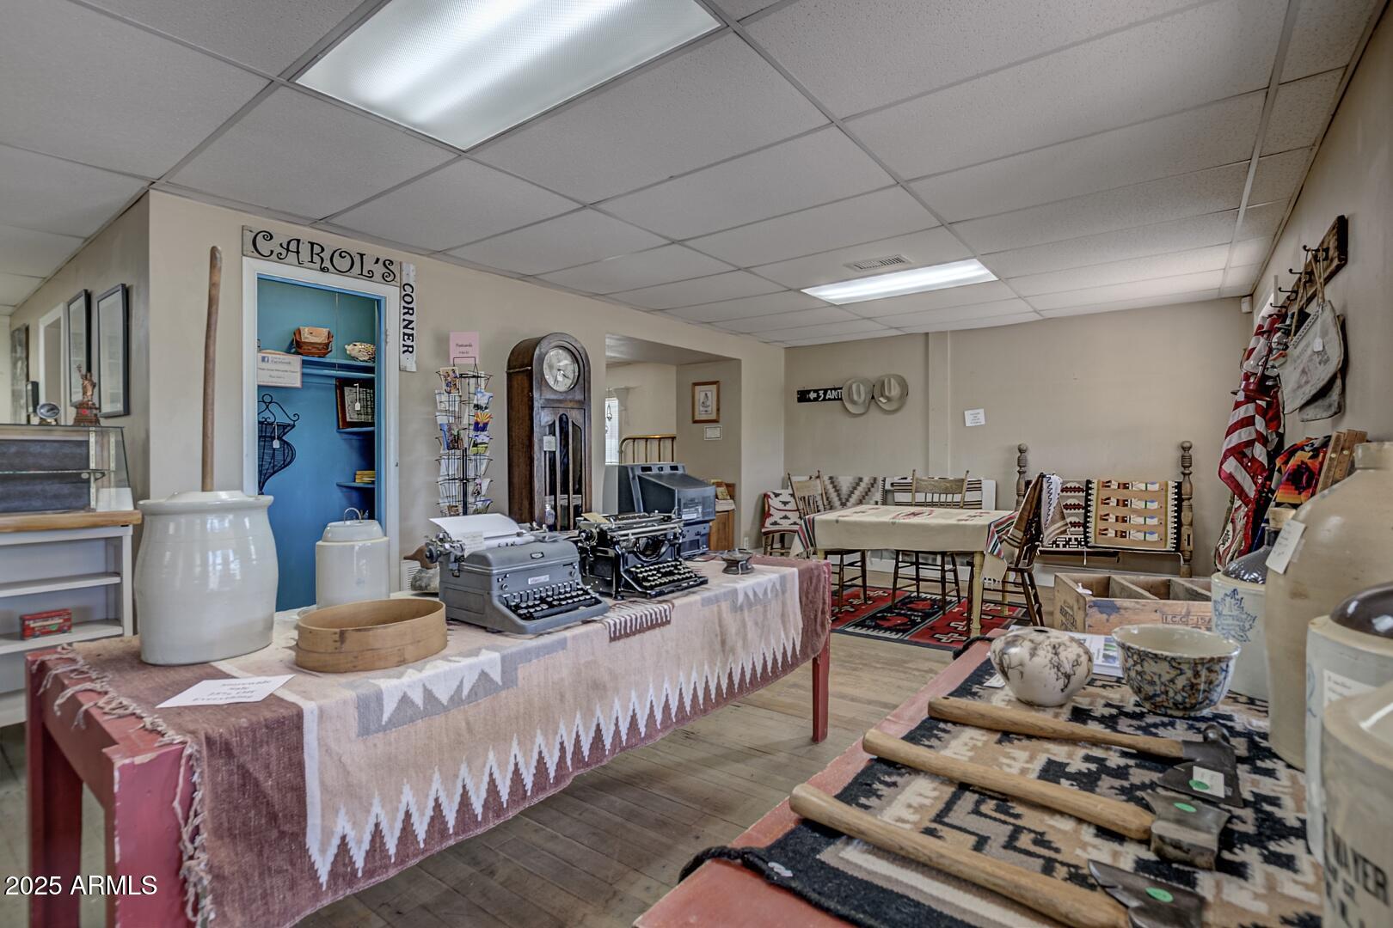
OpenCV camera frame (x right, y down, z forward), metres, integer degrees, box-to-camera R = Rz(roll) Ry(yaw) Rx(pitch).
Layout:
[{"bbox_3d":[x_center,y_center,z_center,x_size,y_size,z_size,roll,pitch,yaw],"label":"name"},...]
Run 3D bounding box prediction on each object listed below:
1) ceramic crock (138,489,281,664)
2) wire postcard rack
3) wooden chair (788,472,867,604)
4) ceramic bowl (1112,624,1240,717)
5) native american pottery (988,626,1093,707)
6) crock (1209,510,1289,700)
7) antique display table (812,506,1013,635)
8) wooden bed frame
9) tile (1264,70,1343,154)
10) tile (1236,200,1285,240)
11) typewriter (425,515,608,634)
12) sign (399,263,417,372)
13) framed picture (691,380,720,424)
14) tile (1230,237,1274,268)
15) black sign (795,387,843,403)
[{"bbox_3d":[-1.115,0.243,1.333,0.249,0.360,0.249,-1,1,-40],"label":"ceramic crock"},{"bbox_3d":[-1.204,0.285,3.000,0.280,1.683,0.280,1,1,40],"label":"wire postcard rack"},{"bbox_3d":[1.032,0.577,4.514,0.500,1.010,0.430,1,1,43],"label":"wooden chair"},{"bbox_3d":[0.752,0.327,0.915,0.158,0.103,0.158,0,0,38],"label":"ceramic bowl"},{"bbox_3d":[0.660,0.387,1.120,0.174,0.133,0.174,0,1,0],"label":"native american pottery"},{"bbox_3d":[0.985,0.228,0.977,0.177,0.303,0.177,0,0,-10],"label":"crock"},{"bbox_3d":[1.595,0.737,4.255,1.180,0.750,0.890,0,0,38],"label":"antique display table"},{"bbox_3d":[3.420,0.457,4.920,1.210,1.280,0.100,0,0,34],"label":"wooden bed frame"},{"bbox_3d":[2.089,-1.211,2.016,0.165,0.016,0.610,0,1,40],"label":"tile"},{"bbox_3d":[2.867,-1.236,2.946,0.172,0.016,0.616,0,1,40],"label":"tile"},{"bbox_3d":[-0.483,0.288,1.611,0.350,0.250,0.370,1,1,42],"label":"typewriter"},{"bbox_3d":[-1.601,-0.817,3.237,0.020,0.595,0.095,1,1,40],"label":"sign"},{"bbox_3d":[0.097,-0.660,6.180,0.340,0.445,0.025,0,0,35],"label":"framed picture"},{"bbox_3d":[3.420,-1.303,3.590,0.190,0.020,0.620,0,0,39],"label":"tile"},{"bbox_3d":[1.555,-0.720,5.912,1.129,0.137,0.020,0,1,31],"label":"black sign"}]

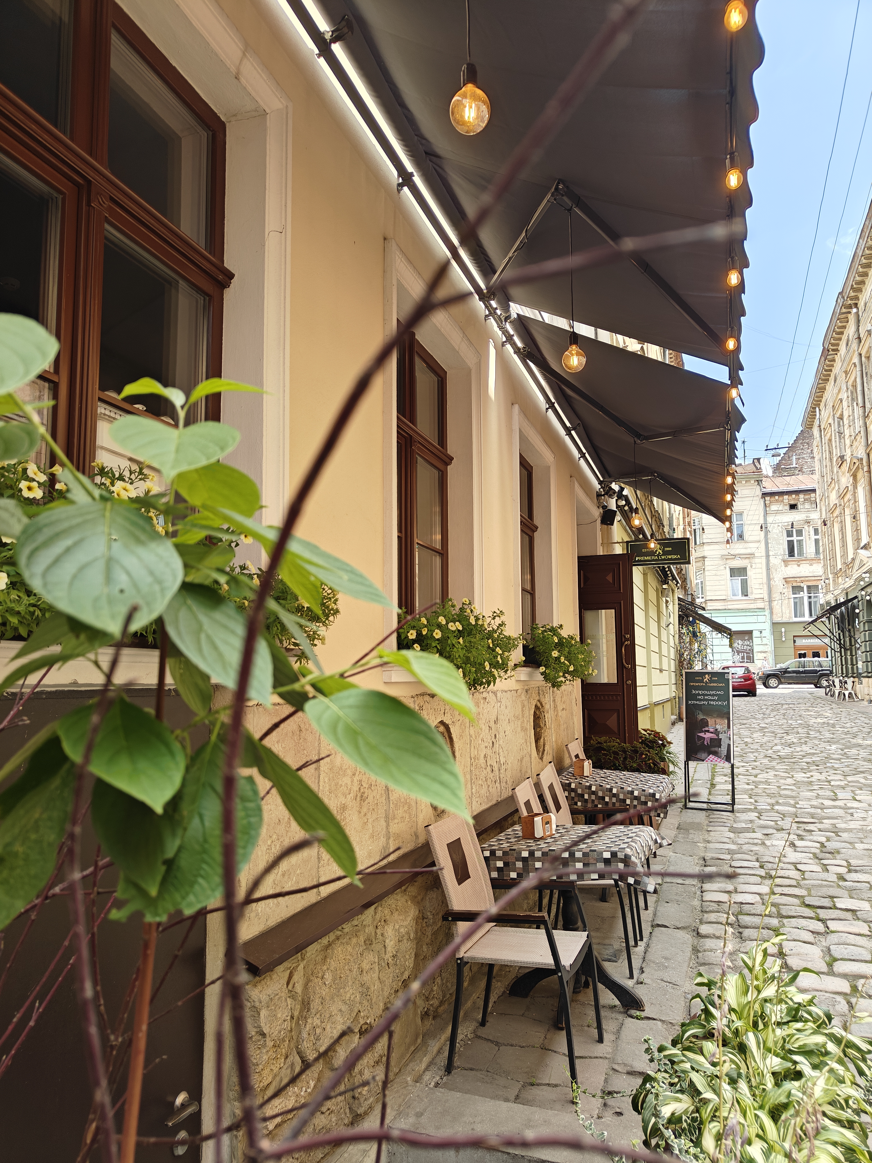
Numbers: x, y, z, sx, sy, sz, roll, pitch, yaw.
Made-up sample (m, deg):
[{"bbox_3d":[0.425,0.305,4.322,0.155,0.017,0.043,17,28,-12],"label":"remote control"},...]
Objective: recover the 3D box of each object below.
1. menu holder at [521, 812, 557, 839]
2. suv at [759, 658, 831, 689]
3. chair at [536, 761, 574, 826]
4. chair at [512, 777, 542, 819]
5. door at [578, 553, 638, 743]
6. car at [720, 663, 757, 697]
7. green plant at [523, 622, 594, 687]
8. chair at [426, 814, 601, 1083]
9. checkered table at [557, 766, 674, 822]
[{"bbox_3d":[0.520,1.209,4.035,0.125,0.115,0.165,-3,-7,20],"label":"menu holder"},{"bbox_3d":[21.179,5.385,47.143,4.500,1.680,1.780,-3,-7,16],"label":"suv"},{"bbox_3d":[1.001,1.658,5.092,0.610,0.910,0.520,-3,-8,23],"label":"chair"},{"bbox_3d":[0.785,1.601,4.481,0.610,0.910,0.500,-3,-7,20],"label":"chair"},{"bbox_3d":[1.717,0.762,8.010,0.540,2.080,0.060,-3,-7,20],"label":"door"},{"bbox_3d":[15.094,5.002,40.436,1.760,1.460,3.960,-3,-7,20],"label":"car"},{"bbox_3d":[0.964,0.592,6.356,0.380,0.480,1.000,-3,-7,20],"label":"green plant"},{"bbox_3d":[0.340,1.495,3.397,0.620,0.920,0.500,-3,-7,20],"label":"chair"},{"bbox_3d":[1.290,1.783,5.689,0.720,0.770,0.720,-4,-8,28],"label":"checkered table"}]

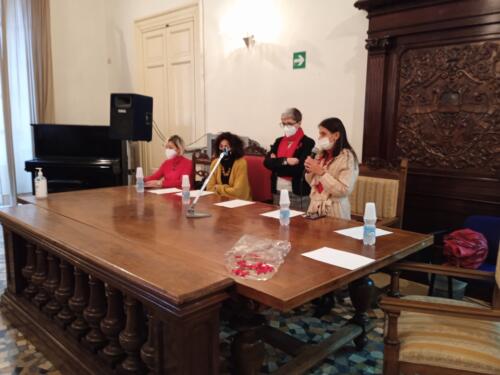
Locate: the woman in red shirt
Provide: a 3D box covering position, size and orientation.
[{"bbox_3d":[-0.928,0.118,4.444,0.500,1.340,0.620,7,10,38],"label":"woman in red shirt"}]

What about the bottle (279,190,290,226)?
[{"bbox_3d":[0.235,0.130,2.706,0.070,0.236,0.070,0,8,0],"label":"bottle"}]

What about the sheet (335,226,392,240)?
[{"bbox_3d":[0.711,0.277,2.511,0.297,0.005,0.210,-5,10,-34],"label":"sheet"}]

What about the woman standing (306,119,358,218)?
[{"bbox_3d":[0.628,0.212,3.251,0.400,1.535,0.450,-3,9,-30],"label":"woman standing"}]

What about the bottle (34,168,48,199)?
[{"bbox_3d":[-1.825,-0.034,3.532,0.095,0.255,0.085,8,11,43],"label":"bottle"}]

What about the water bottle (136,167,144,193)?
[{"bbox_3d":[-1.079,-0.072,3.984,0.070,0.236,0.070,8,11,43],"label":"water bottle"}]

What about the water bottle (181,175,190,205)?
[{"bbox_3d":[-0.549,0.016,3.469,0.070,0.240,0.070,0,8,0],"label":"water bottle"}]

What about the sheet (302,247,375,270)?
[{"bbox_3d":[0.437,0.346,1.998,0.210,0.003,0.297,-7,11,-44],"label":"sheet"}]

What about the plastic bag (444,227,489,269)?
[{"bbox_3d":[1.522,0.437,2.850,0.260,0.240,0.200,8,11,44],"label":"plastic bag"}]

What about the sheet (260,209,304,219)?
[{"bbox_3d":[0.243,0.198,3.055,0.297,0.003,0.210,-7,11,-45],"label":"sheet"}]

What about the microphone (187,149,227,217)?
[{"bbox_3d":[-0.311,-0.038,2.991,0.318,0.485,0.170,-4,9,-27],"label":"microphone"}]

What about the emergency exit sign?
[{"bbox_3d":[0.531,-1.359,4.327,0.168,0.170,0.010,8,11,44],"label":"emergency exit sign"}]

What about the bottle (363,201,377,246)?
[{"bbox_3d":[0.672,0.200,2.239,0.070,0.236,0.070,8,11,43],"label":"bottle"}]

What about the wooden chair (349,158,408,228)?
[{"bbox_3d":[0.894,0.356,3.458,0.600,1.214,0.610,8,11,43],"label":"wooden chair"}]

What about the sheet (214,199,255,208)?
[{"bbox_3d":[-0.127,0.138,3.452,0.210,0.005,0.297,7,11,39],"label":"sheet"}]

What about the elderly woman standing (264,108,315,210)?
[{"bbox_3d":[0.331,0.112,3.650,0.470,1.614,0.340,6,9,34],"label":"elderly woman standing"}]

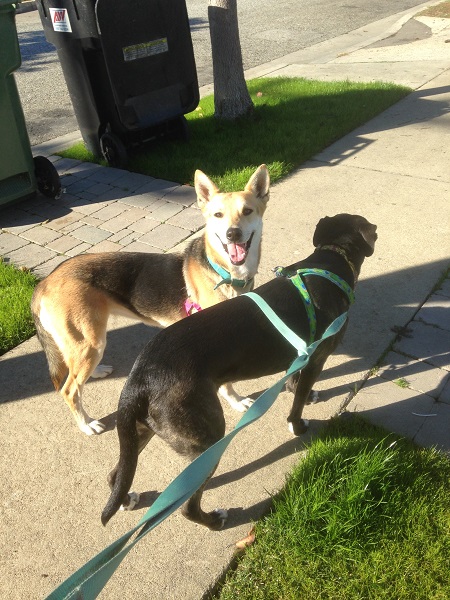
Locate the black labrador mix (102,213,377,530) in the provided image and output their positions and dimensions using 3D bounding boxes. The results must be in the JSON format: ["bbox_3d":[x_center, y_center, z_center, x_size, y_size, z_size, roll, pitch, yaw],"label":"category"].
[{"bbox_3d":[0.079,0.195,1.591,1.030,0.650,0.290,-25,40,-30],"label":"black labrador mix"}]

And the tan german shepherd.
[{"bbox_3d":[-0.226,0.027,1.772,0.750,0.755,0.320,-3,34,1],"label":"tan german shepherd"}]

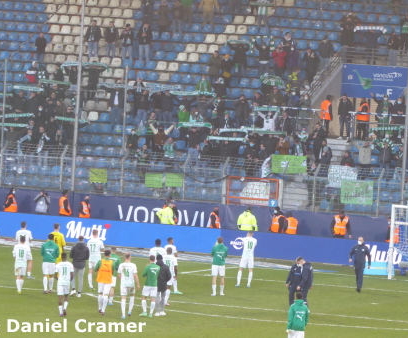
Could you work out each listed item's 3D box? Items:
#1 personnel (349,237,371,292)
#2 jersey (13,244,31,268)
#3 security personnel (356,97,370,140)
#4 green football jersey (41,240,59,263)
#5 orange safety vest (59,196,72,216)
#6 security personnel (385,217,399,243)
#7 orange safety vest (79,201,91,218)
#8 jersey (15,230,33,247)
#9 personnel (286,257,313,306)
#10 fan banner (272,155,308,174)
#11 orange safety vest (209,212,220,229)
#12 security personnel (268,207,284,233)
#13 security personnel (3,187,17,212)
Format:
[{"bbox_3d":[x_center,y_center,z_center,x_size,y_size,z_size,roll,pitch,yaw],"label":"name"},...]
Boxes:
[{"bbox_3d":[5.141,3.144,137.576,0.680,1.810,0.450,3,3,6],"label":"personnel"},{"bbox_3d":[-5.621,2.674,129.000,0.520,0.720,0.300,3,3,3],"label":"jersey"},{"bbox_3d":[6.050,-1.939,160.366,0.450,1.720,0.480,2,3,-21],"label":"security personnel"},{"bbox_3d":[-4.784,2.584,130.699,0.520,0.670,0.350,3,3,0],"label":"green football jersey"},{"bbox_3d":[-5.130,1.371,154.722,0.340,0.700,0.500,2,3,-22],"label":"orange safety vest"},{"bbox_3d":[6.746,2.624,150.990,0.400,1.700,0.550,4,3,28],"label":"security personnel"},{"bbox_3d":[-4.427,1.556,155.866,0.500,0.670,0.340,1,3,-33],"label":"orange safety vest"},{"bbox_3d":[-5.779,2.372,134.618,0.550,0.740,0.320,3,3,8],"label":"jersey"},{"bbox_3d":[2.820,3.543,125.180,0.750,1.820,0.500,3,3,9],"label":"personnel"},{"bbox_3d":[3.200,-0.160,156.000,1.330,0.670,0.060,4,3,11],"label":"fan banner"},{"bbox_3d":[0.379,1.936,153.757,0.340,0.670,0.480,5,4,41],"label":"orange safety vest"},{"bbox_3d":[2.595,2.249,151.418,0.420,1.800,0.580,1,3,-32],"label":"security personnel"},{"bbox_3d":[-7.200,1.562,155.845,0.450,1.770,0.500,4,3,22],"label":"security personnel"}]

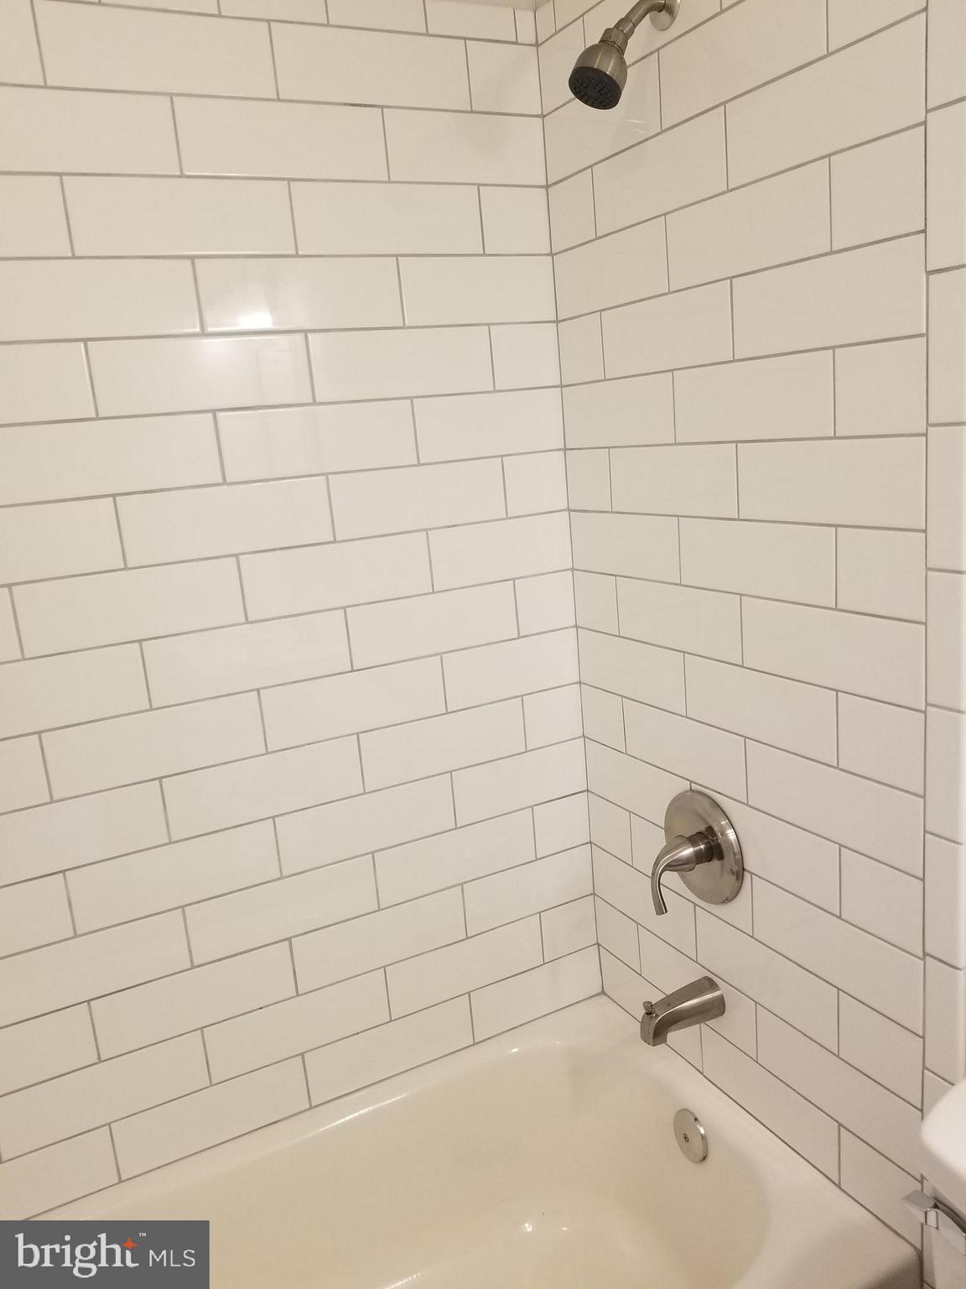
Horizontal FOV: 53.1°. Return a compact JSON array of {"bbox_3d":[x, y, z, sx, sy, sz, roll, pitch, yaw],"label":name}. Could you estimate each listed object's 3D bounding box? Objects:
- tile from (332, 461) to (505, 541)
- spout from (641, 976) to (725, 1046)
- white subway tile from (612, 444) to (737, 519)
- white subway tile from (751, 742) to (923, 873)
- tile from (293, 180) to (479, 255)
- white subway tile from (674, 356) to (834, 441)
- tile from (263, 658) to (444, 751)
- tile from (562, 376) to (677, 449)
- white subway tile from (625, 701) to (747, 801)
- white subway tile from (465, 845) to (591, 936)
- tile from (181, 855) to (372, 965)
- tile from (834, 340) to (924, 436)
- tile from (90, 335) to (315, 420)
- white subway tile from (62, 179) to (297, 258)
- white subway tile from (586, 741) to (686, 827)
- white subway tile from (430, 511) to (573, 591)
[{"bbox_3d":[-0.101,-0.238,1.565,0.304,0.102,0.010,-11,14,-25],"label":"tile"},{"bbox_3d":[0.314,0.580,1.538,0.131,0.072,0.064,-11,14,-26],"label":"spout"},{"bbox_3d":[0.280,-0.244,1.445,0.009,0.102,0.304,-11,13,-26],"label":"white subway tile"},{"bbox_3d":[0.453,0.204,1.266,0.010,0.101,0.296,-11,14,-26],"label":"white subway tile"},{"bbox_3d":[-0.139,-0.640,1.462,0.303,0.101,0.009,-11,14,-26],"label":"tile"},{"bbox_3d":[0.346,-0.316,1.257,0.009,0.101,0.298,-11,14,-26],"label":"white subway tile"},{"bbox_3d":[-0.208,0.093,1.560,0.306,0.101,0.009,-11,14,-25],"label":"tile"},{"bbox_3d":[0.209,-0.365,1.531,0.009,0.101,0.284,-11,13,-26],"label":"tile"},{"bbox_3d":[0.317,0.160,1.532,0.010,0.102,0.304,-12,14,-26],"label":"white subway tile"},{"bbox_3d":[0.086,0.447,1.775,0.271,0.101,0.009,-11,14,-25],"label":"white subway tile"},{"bbox_3d":[-0.319,0.426,1.564,0.304,0.102,0.009,-11,13,-25],"label":"tile"},{"bbox_3d":[0.446,-0.287,1.081,0.009,0.101,0.123,-11,14,-26],"label":"tile"},{"bbox_3d":[-0.394,-0.387,1.383,0.305,0.102,0.009,-11,13,-25],"label":"tile"},{"bbox_3d":[-0.413,-0.591,1.343,0.304,0.102,0.010,-11,14,-25],"label":"white subway tile"},{"bbox_3d":[0.264,0.243,1.658,0.009,0.101,0.293,-11,14,-26],"label":"white subway tile"},{"bbox_3d":[0.033,-0.161,1.647,0.276,0.102,0.009,-11,13,-25],"label":"white subway tile"}]

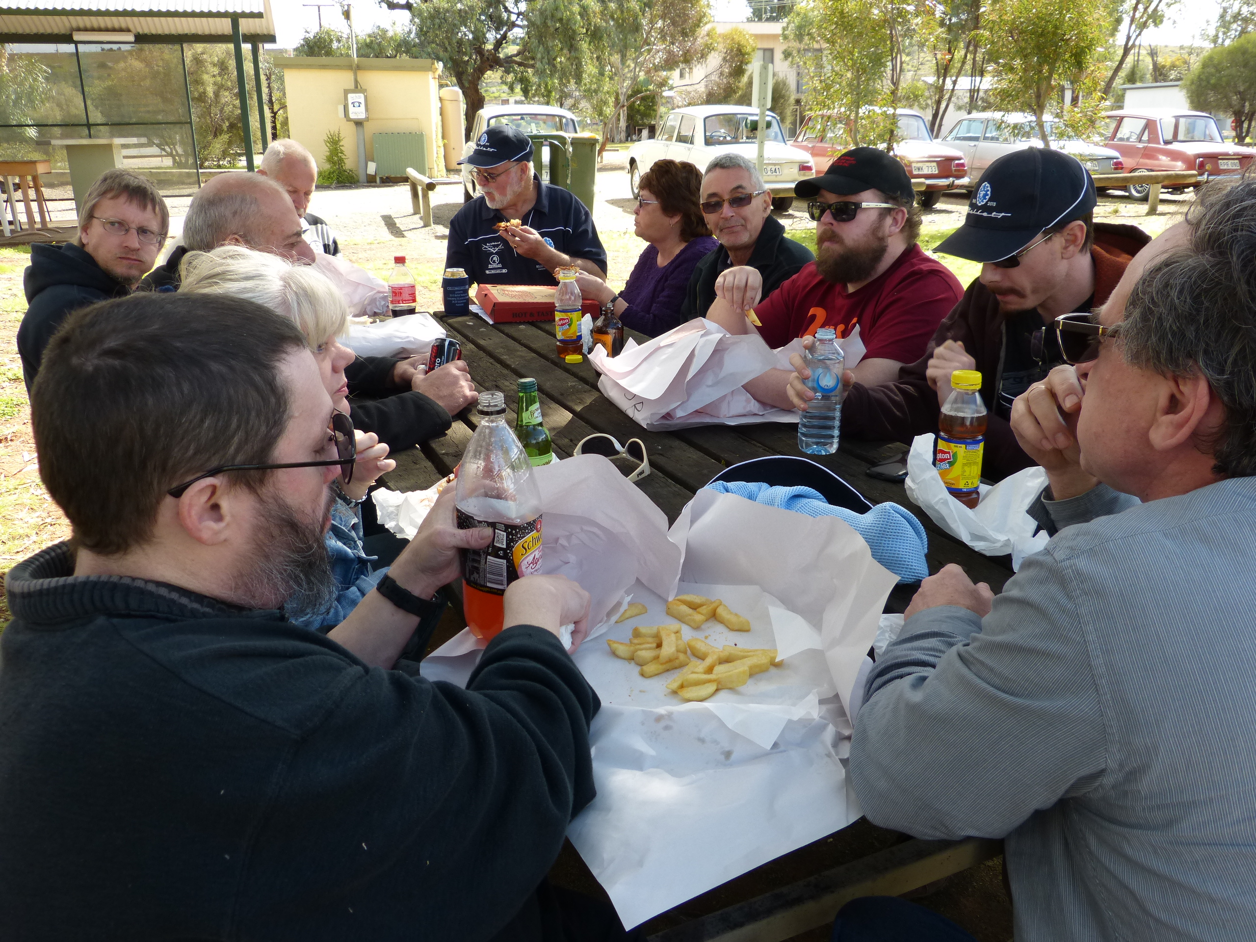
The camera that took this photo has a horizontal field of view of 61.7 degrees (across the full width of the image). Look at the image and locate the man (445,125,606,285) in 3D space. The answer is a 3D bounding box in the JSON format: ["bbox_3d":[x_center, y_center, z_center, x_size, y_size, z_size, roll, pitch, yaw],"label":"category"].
[{"bbox_3d":[-0.331,-0.472,3.396,0.570,1.260,0.720,-2,20,-8],"label":"man"}]

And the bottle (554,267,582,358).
[{"bbox_3d":[-0.151,-0.391,2.628,0.067,0.210,0.067,2,18,10],"label":"bottle"}]

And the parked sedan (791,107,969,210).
[{"bbox_3d":[3.412,-4.740,15.818,1.500,1.390,4.000,-6,20,-17],"label":"parked sedan"}]

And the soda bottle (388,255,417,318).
[{"bbox_3d":[-0.602,-0.463,2.799,0.071,0.210,0.071,1,19,0],"label":"soda bottle"}]

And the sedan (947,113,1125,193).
[{"bbox_3d":[5.895,-5.011,16.843,1.500,1.370,4.030,-7,19,-20],"label":"sedan"}]

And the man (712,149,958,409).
[{"bbox_3d":[0.423,-0.065,2.326,0.720,1.250,0.620,-10,20,-27],"label":"man"}]

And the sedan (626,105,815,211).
[{"bbox_3d":[1.180,-4.555,15.293,1.500,1.390,4.030,-6,19,-17],"label":"sedan"}]

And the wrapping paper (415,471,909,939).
[{"bbox_3d":[0.057,0.155,1.057,0.460,0.165,0.560,-8,21,-24],"label":"wrapping paper"}]

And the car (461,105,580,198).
[{"bbox_3d":[-1.420,-4.205,14.196,1.500,1.390,4.000,-4,20,-12],"label":"car"}]

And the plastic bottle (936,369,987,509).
[{"bbox_3d":[0.480,-0.040,1.511,0.067,0.212,0.067,1,18,5],"label":"plastic bottle"}]

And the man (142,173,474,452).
[{"bbox_3d":[-0.652,0.007,2.201,0.740,1.210,0.580,-8,19,-23],"label":"man"}]

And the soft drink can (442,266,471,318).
[{"bbox_3d":[-0.541,-0.559,3.292,0.076,0.135,0.076,-1,18,0],"label":"soft drink can"}]

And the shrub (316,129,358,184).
[{"bbox_3d":[-5.106,-5.546,18.459,0.720,1.000,0.680,1,19,0],"label":"shrub"}]

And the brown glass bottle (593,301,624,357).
[{"bbox_3d":[-0.043,-0.294,2.354,0.067,0.166,0.067,1,19,0],"label":"brown glass bottle"}]

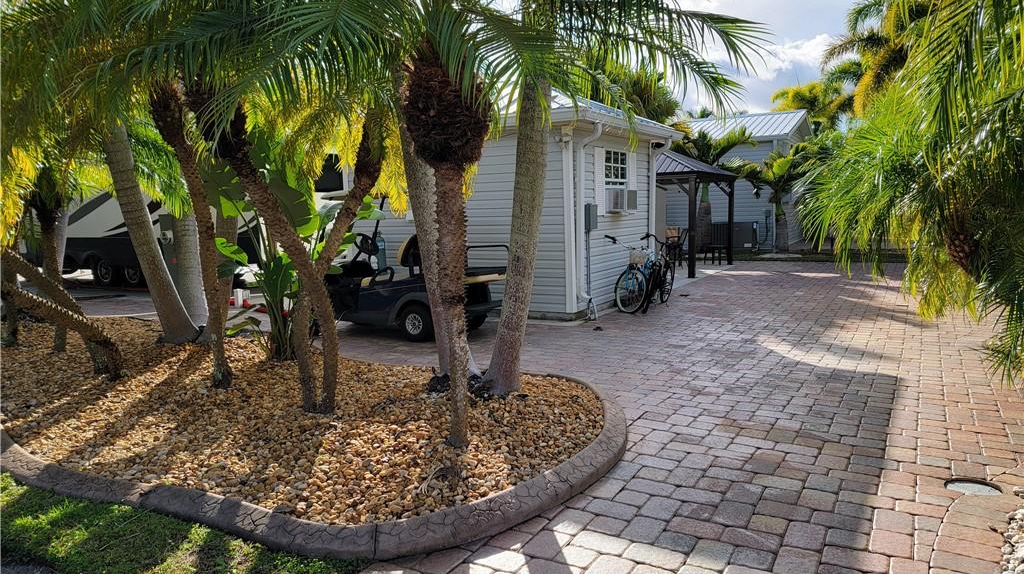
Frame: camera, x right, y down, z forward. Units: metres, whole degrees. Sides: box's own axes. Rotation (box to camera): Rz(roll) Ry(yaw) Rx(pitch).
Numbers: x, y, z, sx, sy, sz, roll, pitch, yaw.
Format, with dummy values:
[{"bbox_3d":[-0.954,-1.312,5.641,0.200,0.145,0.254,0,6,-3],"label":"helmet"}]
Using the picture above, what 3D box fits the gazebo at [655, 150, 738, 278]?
[{"bbox_3d":[3.289,-2.020,17.990,4.000,3.150,3.950,2,7,30],"label":"gazebo"}]

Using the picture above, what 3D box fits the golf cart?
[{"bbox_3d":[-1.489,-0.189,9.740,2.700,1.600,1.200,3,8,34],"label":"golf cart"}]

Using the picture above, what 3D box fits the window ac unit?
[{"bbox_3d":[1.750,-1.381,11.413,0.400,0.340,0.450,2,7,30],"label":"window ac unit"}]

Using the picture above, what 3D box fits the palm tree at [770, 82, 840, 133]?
[{"bbox_3d":[12.111,-5.123,29.000,3.400,6.400,3.400,2,7,30],"label":"palm tree"}]

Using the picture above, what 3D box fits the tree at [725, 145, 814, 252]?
[{"bbox_3d":[7.972,-2.626,21.400,2.700,3.100,2.600,2,7,30],"label":"tree"}]

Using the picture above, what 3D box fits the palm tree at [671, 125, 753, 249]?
[{"bbox_3d":[5.953,-2.876,21.400,2.600,3.700,2.600,2,7,30],"label":"palm tree"}]

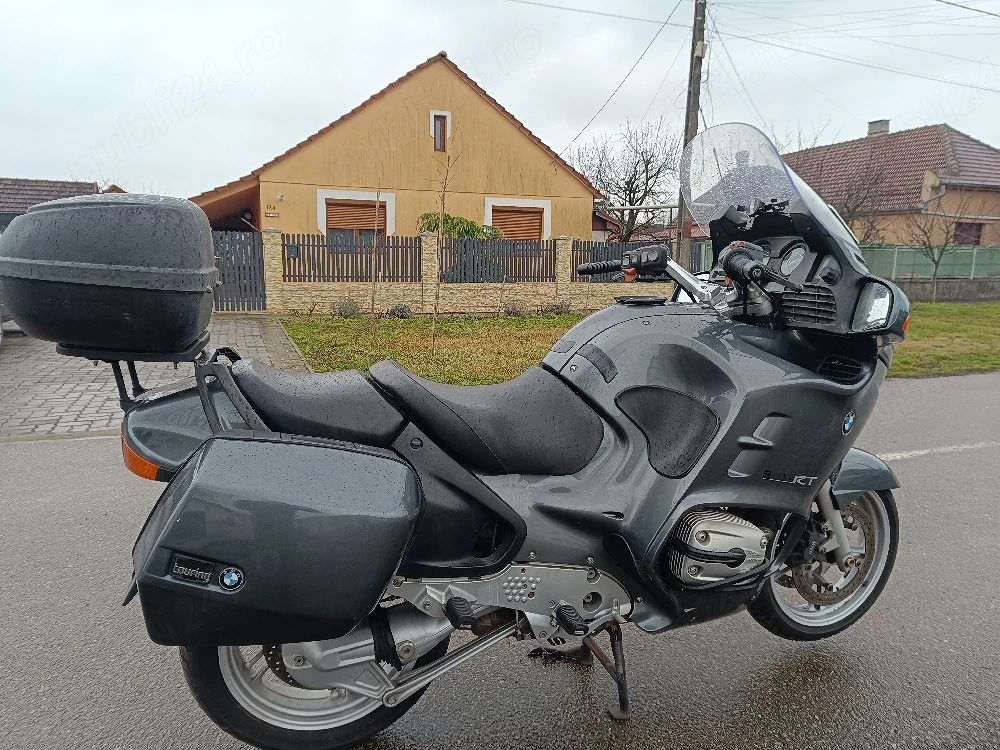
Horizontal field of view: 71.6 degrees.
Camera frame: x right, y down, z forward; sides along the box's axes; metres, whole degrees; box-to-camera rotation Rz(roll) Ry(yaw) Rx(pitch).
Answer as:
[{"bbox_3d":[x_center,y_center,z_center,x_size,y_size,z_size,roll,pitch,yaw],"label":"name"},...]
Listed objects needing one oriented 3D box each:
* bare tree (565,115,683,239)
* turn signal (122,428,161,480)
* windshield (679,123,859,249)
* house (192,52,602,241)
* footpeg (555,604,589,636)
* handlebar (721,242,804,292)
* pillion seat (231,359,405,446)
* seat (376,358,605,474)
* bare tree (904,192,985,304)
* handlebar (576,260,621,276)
[{"bbox_3d":[3.997,-5.522,22.542,3.660,5.430,3.660,3,10,10],"label":"bare tree"},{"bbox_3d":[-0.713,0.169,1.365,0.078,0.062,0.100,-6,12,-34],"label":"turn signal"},{"bbox_3d":[0.783,-0.493,1.866,0.455,0.327,0.480,-3,11,-20],"label":"windshield"},{"bbox_3d":[-3.609,-5.555,21.017,10.200,5.760,10.200,-2,11,-18],"label":"house"},{"bbox_3d":[0.158,0.554,1.574,0.045,0.040,0.088,-3,11,-20],"label":"footpeg"},{"bbox_3d":[0.554,-0.231,1.472,0.148,0.096,0.181,0,10,-5],"label":"handlebar"},{"bbox_3d":[-0.410,0.045,1.533,0.340,0.175,0.310,-3,11,-20],"label":"pillion seat"},{"bbox_3d":[-0.065,0.080,1.665,0.525,0.270,0.360,-3,11,-20],"label":"seat"},{"bbox_3d":[11.860,-3.429,18.624,1.840,2.980,1.840,7,12,31],"label":"bare tree"},{"bbox_3d":[0.299,-0.327,2.085,0.155,0.050,0.042,10,13,40],"label":"handlebar"}]

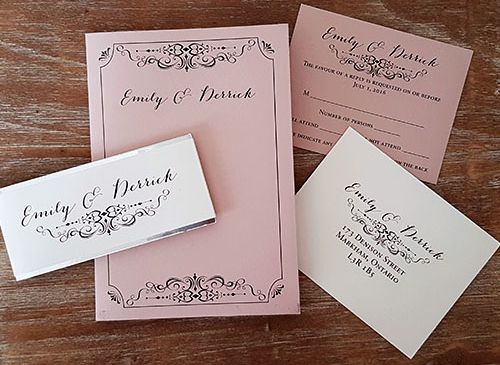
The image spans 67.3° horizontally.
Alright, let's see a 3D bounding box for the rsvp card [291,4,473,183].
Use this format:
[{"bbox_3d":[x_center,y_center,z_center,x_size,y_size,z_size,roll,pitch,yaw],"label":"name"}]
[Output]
[{"bbox_3d":[0.078,-0.058,0.245,0.117,0.001,0.090,16,90,1],"label":"rsvp card"}]

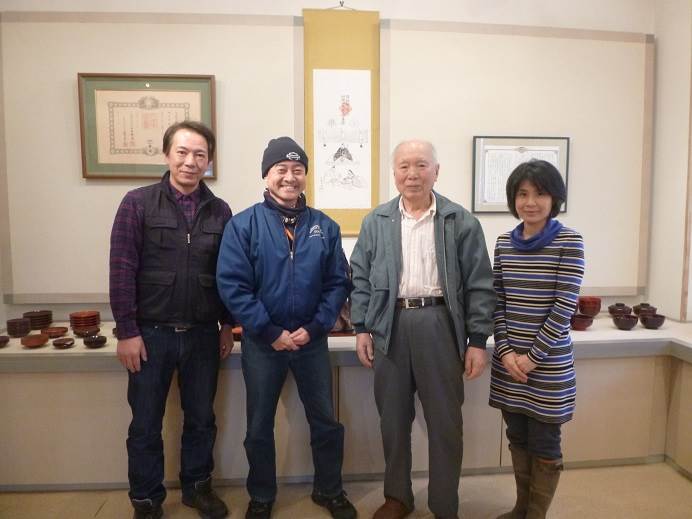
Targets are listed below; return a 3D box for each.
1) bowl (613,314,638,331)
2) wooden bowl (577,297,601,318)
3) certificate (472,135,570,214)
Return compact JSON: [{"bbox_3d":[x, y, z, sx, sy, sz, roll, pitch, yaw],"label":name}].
[{"bbox_3d":[1.558,0.356,2.788,0.128,0.072,0.128,0,5,0],"label":"bowl"},{"bbox_3d":[1.523,0.304,3.126,0.131,0.118,0.131,0,5,0],"label":"wooden bowl"},{"bbox_3d":[1.094,-0.525,3.118,0.619,0.467,0.025,0,5,-5],"label":"certificate"}]

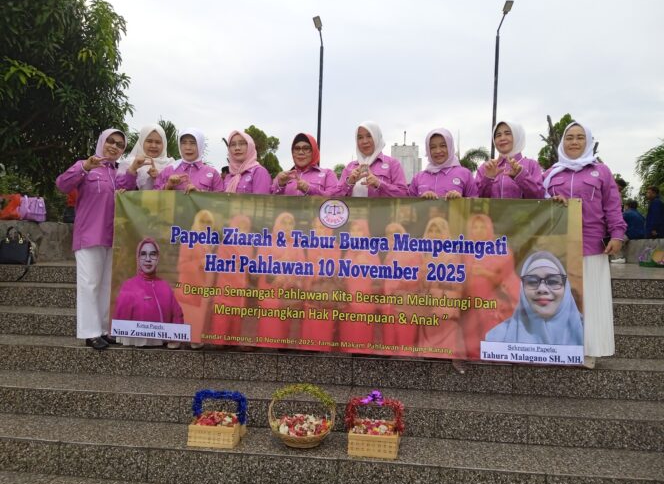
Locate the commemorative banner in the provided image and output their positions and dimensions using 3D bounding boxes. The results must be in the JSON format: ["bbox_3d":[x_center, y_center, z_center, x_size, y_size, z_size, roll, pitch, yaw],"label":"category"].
[{"bbox_3d":[0.012,0.192,3.410,3.000,1.000,0.060,2,-3,8],"label":"commemorative banner"}]

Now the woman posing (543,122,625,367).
[{"bbox_3d":[1.590,0.009,3.395,0.480,1.546,0.360,1,0,25],"label":"woman posing"}]

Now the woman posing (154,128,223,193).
[{"bbox_3d":[-0.989,-0.026,3.704,0.460,1.532,0.360,1,0,-14],"label":"woman posing"}]

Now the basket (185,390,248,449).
[{"bbox_3d":[-0.625,0.942,2.917,0.270,0.271,0.190,1,0,5],"label":"basket"}]

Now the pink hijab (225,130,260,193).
[{"bbox_3d":[-0.607,-0.542,3.663,0.230,0.451,0.270,1,0,15],"label":"pink hijab"}]

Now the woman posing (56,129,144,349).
[{"bbox_3d":[-1.636,-0.034,3.782,0.520,1.528,0.400,1,0,-38],"label":"woman posing"}]

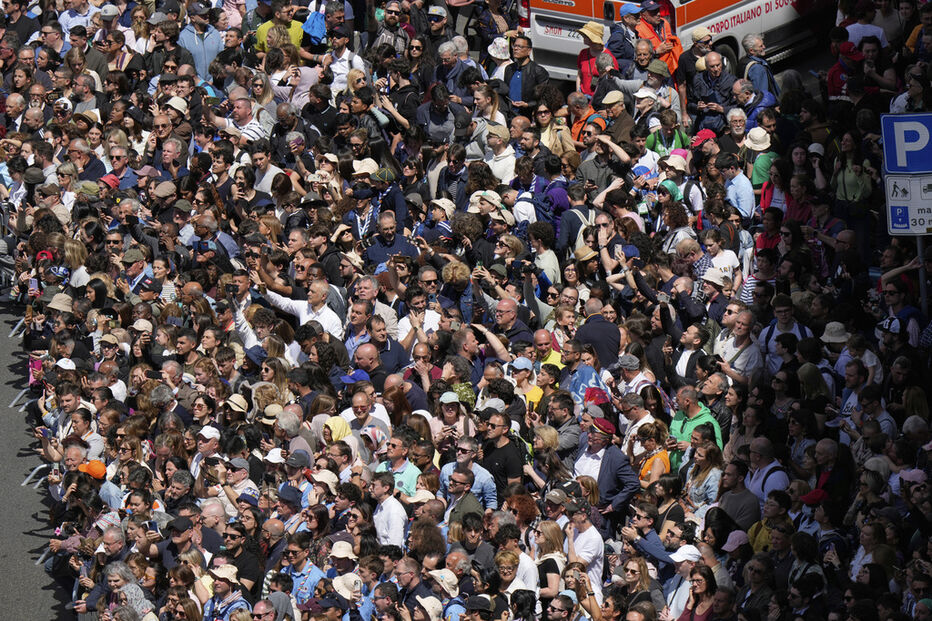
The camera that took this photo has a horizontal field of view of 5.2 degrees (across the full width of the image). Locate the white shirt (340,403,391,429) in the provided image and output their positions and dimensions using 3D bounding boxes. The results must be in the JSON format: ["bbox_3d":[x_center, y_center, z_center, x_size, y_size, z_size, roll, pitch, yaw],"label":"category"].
[{"bbox_3d":[-0.866,1.107,90.196,0.480,0.650,0.300,-9,18,-24],"label":"white shirt"}]

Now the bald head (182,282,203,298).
[{"bbox_3d":[-2.491,-0.155,94.133,0.160,0.230,0.200,12,35,43],"label":"bald head"}]

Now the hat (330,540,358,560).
[{"bbox_3d":[-1.048,2.070,89.279,0.260,0.150,0.280,-7,20,2],"label":"hat"}]

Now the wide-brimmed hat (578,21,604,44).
[{"bbox_3d":[1.357,-2.959,109.845,0.300,0.170,0.280,21,4,-1],"label":"wide-brimmed hat"}]

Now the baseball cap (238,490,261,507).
[{"bbox_3d":[-1.824,1.576,86.809,0.220,0.140,0.250,9,27,33],"label":"baseball cap"}]

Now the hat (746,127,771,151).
[{"bbox_3d":[2.851,-1.678,101.271,0.280,0.150,0.270,3,19,-1],"label":"hat"}]

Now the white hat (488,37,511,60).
[{"bbox_3d":[0.368,-2.775,109.249,0.250,0.160,0.245,8,22,-3],"label":"white hat"}]

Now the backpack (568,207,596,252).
[{"bbox_3d":[1.220,-0.778,103.957,0.280,0.460,0.170,-3,17,-10],"label":"backpack"}]

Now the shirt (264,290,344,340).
[{"bbox_3d":[-1.429,0.204,93.007,0.780,0.760,0.500,11,21,38],"label":"shirt"}]

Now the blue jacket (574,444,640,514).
[{"bbox_3d":[1.260,1.522,92.154,0.600,0.700,0.380,10,21,40],"label":"blue jacket"}]

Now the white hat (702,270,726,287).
[{"bbox_3d":[2.230,-0.297,93.297,0.270,0.150,0.250,0,13,-32],"label":"white hat"}]

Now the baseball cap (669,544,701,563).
[{"bbox_3d":[1.972,2.175,93.070,0.285,0.140,0.180,-1,17,-18],"label":"baseball cap"}]

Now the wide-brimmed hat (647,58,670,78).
[{"bbox_3d":[2.039,-2.543,108.502,0.265,0.145,0.255,15,8,-2],"label":"wide-brimmed hat"}]

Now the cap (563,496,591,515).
[{"bbox_3d":[1.016,1.773,94.385,0.270,0.140,0.180,-8,19,-34],"label":"cap"}]

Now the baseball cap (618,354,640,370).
[{"bbox_3d":[1.477,0.473,94.116,0.260,0.130,0.180,-5,15,16],"label":"baseball cap"}]

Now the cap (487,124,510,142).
[{"bbox_3d":[0.307,-1.680,97.725,0.260,0.140,0.190,-17,21,-21],"label":"cap"}]

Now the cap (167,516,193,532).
[{"bbox_3d":[-2.379,1.777,85.951,0.260,0.130,0.190,-24,26,-35],"label":"cap"}]

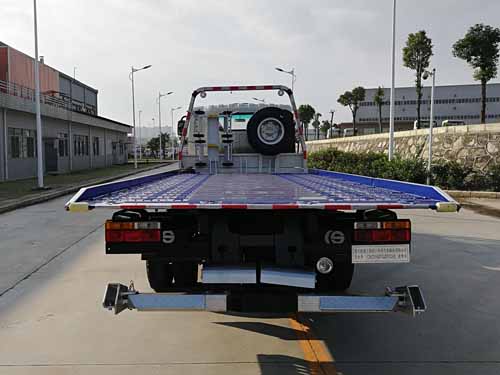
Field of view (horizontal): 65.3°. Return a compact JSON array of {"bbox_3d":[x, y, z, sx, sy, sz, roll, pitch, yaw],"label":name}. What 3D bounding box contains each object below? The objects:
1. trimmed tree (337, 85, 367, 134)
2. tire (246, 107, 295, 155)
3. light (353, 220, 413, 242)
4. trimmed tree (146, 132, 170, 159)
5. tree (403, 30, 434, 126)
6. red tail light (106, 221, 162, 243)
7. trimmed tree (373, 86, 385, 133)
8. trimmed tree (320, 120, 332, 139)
[{"bbox_3d":[8.979,-6.723,34.500,2.500,4.400,2.400,0,5,0],"label":"trimmed tree"},{"bbox_3d":[0.357,-0.954,6.600,0.800,0.800,0.220,0,5,-3],"label":"tire"},{"bbox_3d":[0.975,0.323,2.860,0.405,0.160,0.100,0,5,-3],"label":"light"},{"bbox_3d":[-17.596,-7.981,75.000,4.500,5.200,4.400,0,5,0],"label":"trimmed tree"},{"bbox_3d":[10.522,-6.659,24.500,1.900,6.400,1.900,0,5,0],"label":"tree"},{"bbox_3d":[-0.841,0.316,2.800,0.395,0.158,0.100,0,5,-3],"label":"red tail light"},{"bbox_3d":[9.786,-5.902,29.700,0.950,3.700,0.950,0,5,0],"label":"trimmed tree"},{"bbox_3d":[11.377,-8.551,58.000,1.750,3.000,1.750,0,5,0],"label":"trimmed tree"}]

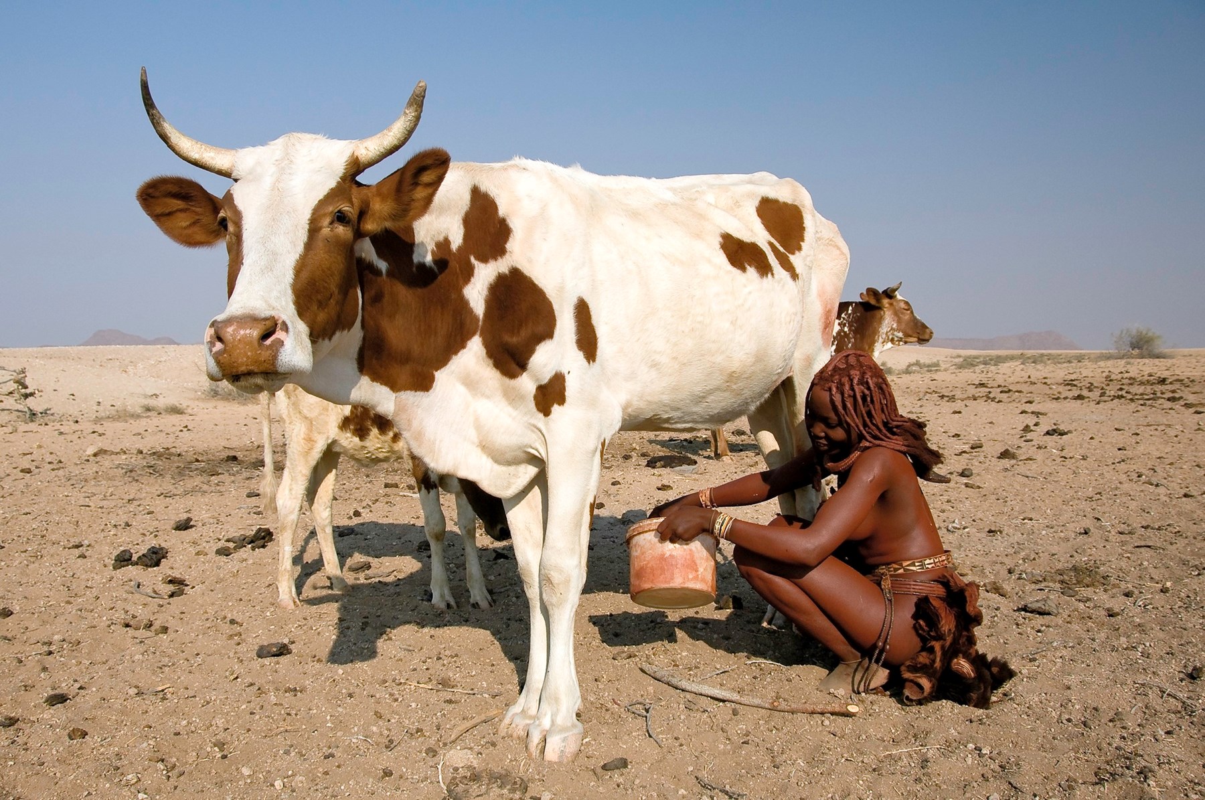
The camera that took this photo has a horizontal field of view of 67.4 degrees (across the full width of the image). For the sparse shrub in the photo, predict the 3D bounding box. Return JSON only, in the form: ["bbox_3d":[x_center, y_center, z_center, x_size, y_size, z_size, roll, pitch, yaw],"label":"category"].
[{"bbox_3d":[33.946,-3.597,57.000,3.400,2.000,3.100,0,3,0],"label":"sparse shrub"}]

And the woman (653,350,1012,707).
[{"bbox_3d":[0.610,0.309,2.444,0.920,0.900,0.500,1,3,9],"label":"woman"}]

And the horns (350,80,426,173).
[{"bbox_3d":[-0.375,-0.479,1.580,0.130,0.155,0.090,0,3,0],"label":"horns"}]

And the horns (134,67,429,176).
[{"bbox_3d":[-0.558,-0.484,1.580,0.490,0.180,0.130,0,3,0],"label":"horns"}]

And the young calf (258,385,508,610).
[{"bbox_3d":[-0.755,0.288,3.145,0.880,0.860,0.300,1,3,10],"label":"young calf"}]

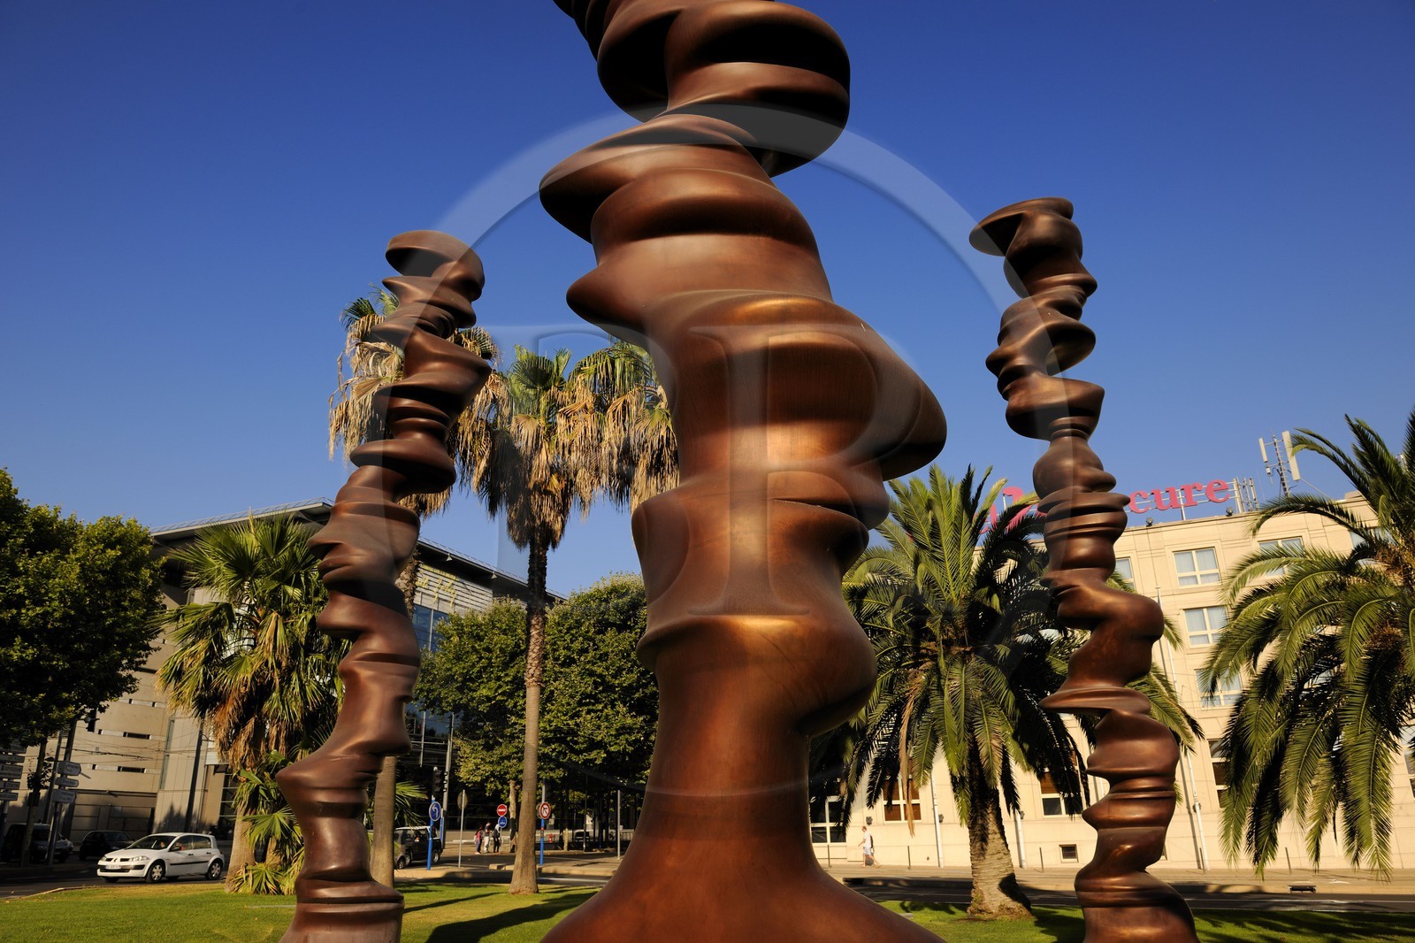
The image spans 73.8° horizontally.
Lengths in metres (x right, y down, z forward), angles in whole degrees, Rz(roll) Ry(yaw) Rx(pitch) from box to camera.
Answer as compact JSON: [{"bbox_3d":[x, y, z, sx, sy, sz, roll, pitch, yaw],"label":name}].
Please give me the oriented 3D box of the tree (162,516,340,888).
[{"bbox_3d":[-12.712,6.169,26.634,5.000,10.458,4.900,9,-22,-26],"label":"tree"}]

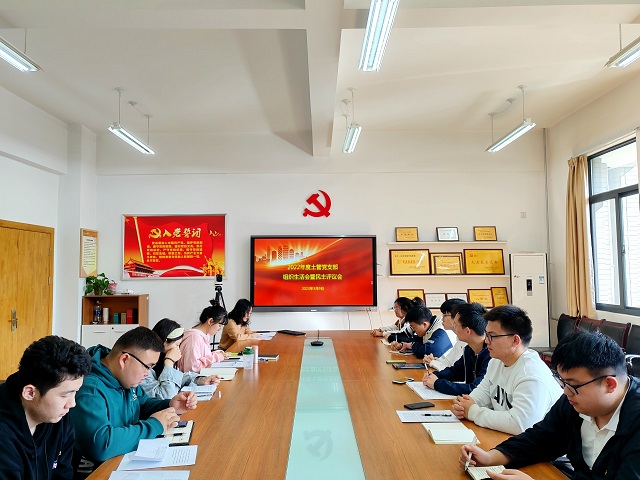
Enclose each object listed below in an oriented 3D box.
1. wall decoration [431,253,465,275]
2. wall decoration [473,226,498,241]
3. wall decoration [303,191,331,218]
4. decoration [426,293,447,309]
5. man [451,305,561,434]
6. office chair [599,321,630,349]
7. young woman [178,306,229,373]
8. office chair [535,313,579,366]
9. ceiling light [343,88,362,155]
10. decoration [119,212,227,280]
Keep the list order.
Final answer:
[{"bbox_3d":[1.820,0.340,7.153,0.473,0.331,0.025,0,-16,-1],"label":"wall decoration"},{"bbox_3d":[2.382,-0.088,7.185,0.331,0.219,0.020,0,-18,-1],"label":"wall decoration"},{"bbox_3d":[-0.036,-0.522,7.225,0.405,0.388,0.025,0,-3,-1],"label":"wall decoration"},{"bbox_3d":[1.648,0.873,7.074,0.284,0.228,0.025,0,-17,-1],"label":"decoration"},{"bbox_3d":[0.965,1.000,2.442,0.720,1.349,0.550,1,-3,-20],"label":"man"},{"bbox_3d":[2.791,1.307,5.117,0.620,0.970,0.570,0,-3,-1],"label":"office chair"},{"bbox_3d":[-1.036,1.164,4.125,0.640,1.220,0.500,0,-4,5],"label":"young woman"},{"bbox_3d":[2.834,1.399,6.037,0.620,0.980,0.570,0,-4,-5],"label":"office chair"},{"bbox_3d":[0.390,-1.404,6.136,0.150,0.447,1.289,0,-3,-1],"label":"ceiling light"},{"bbox_3d":[-2.090,0.101,7.165,1.510,0.942,0.030,0,-3,-1],"label":"decoration"}]

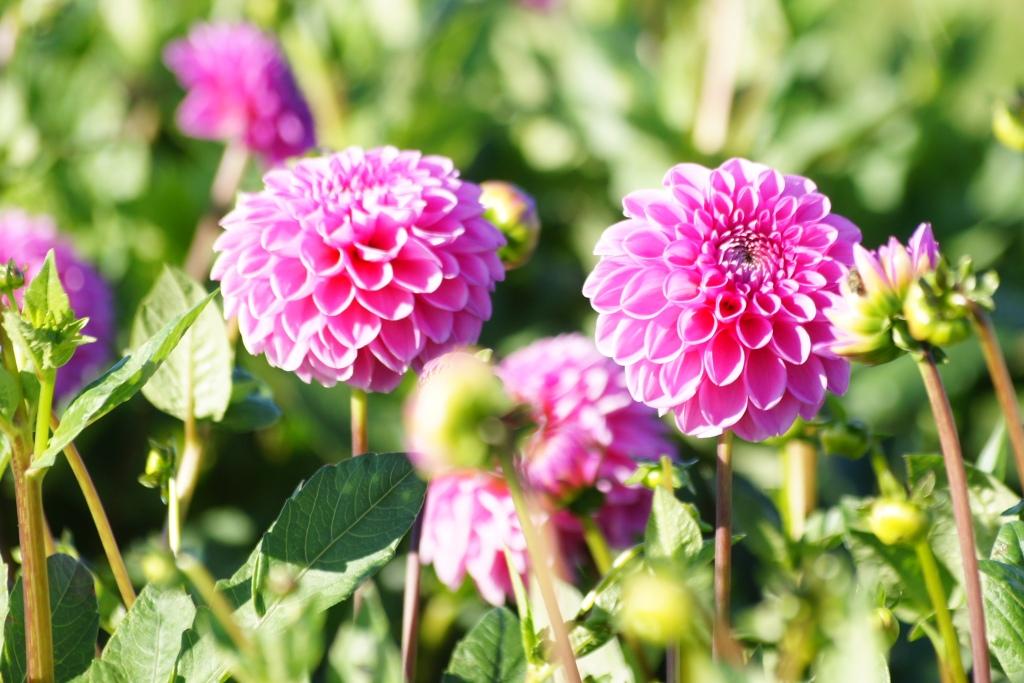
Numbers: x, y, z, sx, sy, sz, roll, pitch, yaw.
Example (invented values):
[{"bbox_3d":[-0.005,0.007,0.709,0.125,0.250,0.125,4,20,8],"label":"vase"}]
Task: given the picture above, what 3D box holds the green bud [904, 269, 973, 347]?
[{"bbox_3d":[0.165,-0.011,3.310,0.025,0.025,0.025,-25,16,-12],"label":"green bud"}]

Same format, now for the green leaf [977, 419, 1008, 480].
[{"bbox_3d":[0.186,0.042,3.300,0.009,0.024,0.008,13,6,-11],"label":"green leaf"}]

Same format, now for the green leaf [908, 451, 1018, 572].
[{"bbox_3d":[0.178,0.068,3.380,0.045,0.045,0.030,0,10,0],"label":"green leaf"}]

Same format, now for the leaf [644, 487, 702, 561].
[{"bbox_3d":[0.062,0.071,3.290,0.023,0.030,0.012,0,10,0],"label":"leaf"}]

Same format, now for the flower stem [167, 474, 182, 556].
[{"bbox_3d":[-0.131,0.067,3.300,0.004,0.032,0.004,0,10,0],"label":"flower stem"}]

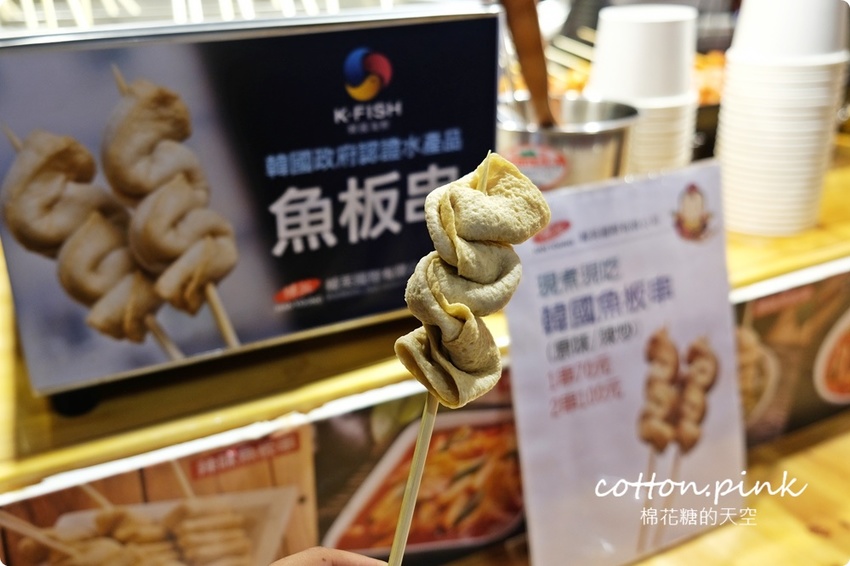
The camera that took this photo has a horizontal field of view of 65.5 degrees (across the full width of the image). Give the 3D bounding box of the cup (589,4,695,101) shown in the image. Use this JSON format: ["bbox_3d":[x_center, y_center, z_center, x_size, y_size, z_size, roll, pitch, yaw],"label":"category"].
[{"bbox_3d":[0.216,-0.221,0.649,0.109,0.078,0.109,-2,24,1],"label":"cup"}]

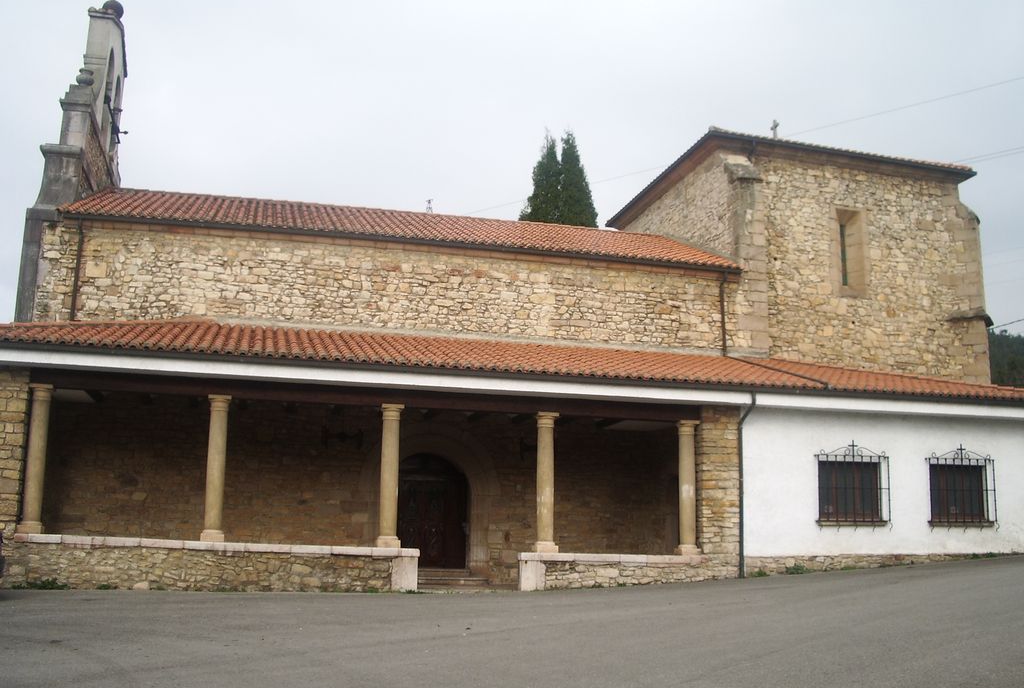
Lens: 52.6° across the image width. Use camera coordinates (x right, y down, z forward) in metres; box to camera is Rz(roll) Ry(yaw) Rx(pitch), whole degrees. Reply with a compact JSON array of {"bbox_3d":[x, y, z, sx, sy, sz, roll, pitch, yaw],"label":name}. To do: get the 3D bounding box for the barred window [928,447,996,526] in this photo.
[{"bbox_3d":[8.820,2.808,20.377,1.426,1.574,0.224,4,-10,-11],"label":"barred window"}]

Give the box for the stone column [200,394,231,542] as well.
[{"bbox_3d":[-5.087,2.135,17.855,0.388,2.503,0.388,4,-10,-11],"label":"stone column"}]

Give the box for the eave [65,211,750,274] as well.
[{"bbox_3d":[-2.077,-2.226,23.289,15.279,0.283,0.510,4,-10,-11],"label":"eave"}]

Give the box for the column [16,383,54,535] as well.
[{"bbox_3d":[-7.943,1.915,17.308,0.388,2.471,0.388,4,-10,-11],"label":"column"}]

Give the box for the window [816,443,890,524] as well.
[{"bbox_3d":[6.555,2.684,19.934,1.455,1.567,0.224,4,-10,-11],"label":"window"}]

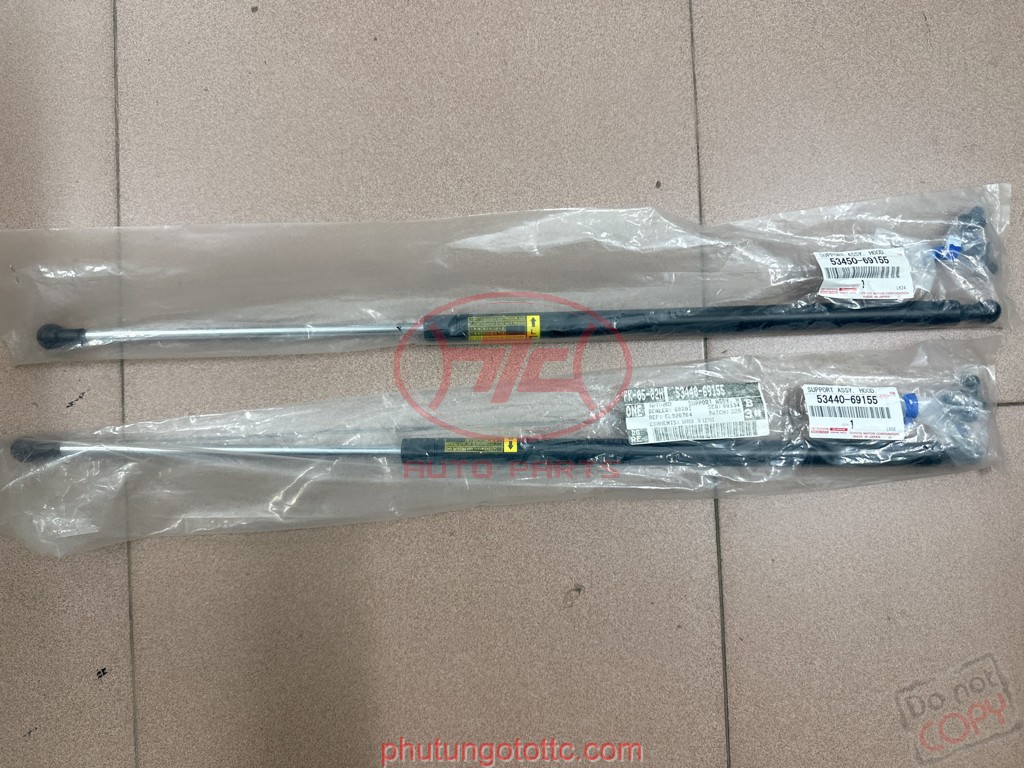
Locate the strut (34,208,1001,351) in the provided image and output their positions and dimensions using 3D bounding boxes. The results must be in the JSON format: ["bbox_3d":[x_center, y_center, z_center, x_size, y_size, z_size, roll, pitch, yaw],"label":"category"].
[{"bbox_3d":[0.007,-0.068,0.474,0.650,0.030,0.083,-2,89,-1],"label":"strut"}]

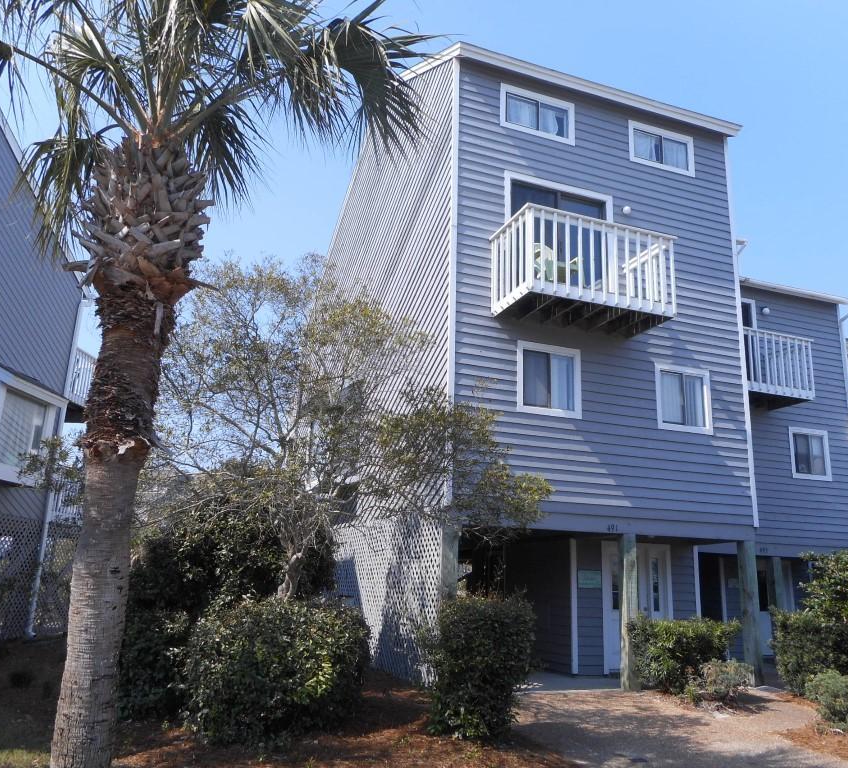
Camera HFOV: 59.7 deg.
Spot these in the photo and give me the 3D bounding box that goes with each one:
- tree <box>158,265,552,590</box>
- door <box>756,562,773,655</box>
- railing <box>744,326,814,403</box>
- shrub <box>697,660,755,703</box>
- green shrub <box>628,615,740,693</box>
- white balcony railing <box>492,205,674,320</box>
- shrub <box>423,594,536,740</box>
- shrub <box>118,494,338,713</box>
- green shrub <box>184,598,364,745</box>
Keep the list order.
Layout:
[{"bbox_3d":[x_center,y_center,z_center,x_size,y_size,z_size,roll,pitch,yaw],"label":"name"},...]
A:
[{"bbox_3d":[-0.836,1.186,8.649,4.400,5.022,3.700,7,-15,-21],"label":"tree"},{"bbox_3d":[7.577,4.976,16.451,0.874,2.027,0.065,7,-15,-21],"label":"door"},{"bbox_3d":[6.490,-0.294,14.908,2.511,1.265,1.163,7,-15,-21],"label":"railing"},{"bbox_3d":[4.087,4.019,10.064,0.760,0.480,0.720,7,-15,-21],"label":"shrub"},{"bbox_3d":[3.891,3.995,11.060,1.720,1.000,1.300,7,-15,-21],"label":"green shrub"},{"bbox_3d":[2.382,-1.603,11.018,2.511,1.283,1.153,7,-15,-21],"label":"white balcony railing"},{"bbox_3d":[0.570,2.890,7.697,1.190,1.330,1.120,1,-14,0],"label":"shrub"},{"bbox_3d":[-2.352,2.621,9.064,2.550,2.360,2.100,7,-15,-21],"label":"shrub"},{"bbox_3d":[-1.460,2.796,7.401,1.800,1.260,1.600,7,-15,-21],"label":"green shrub"}]

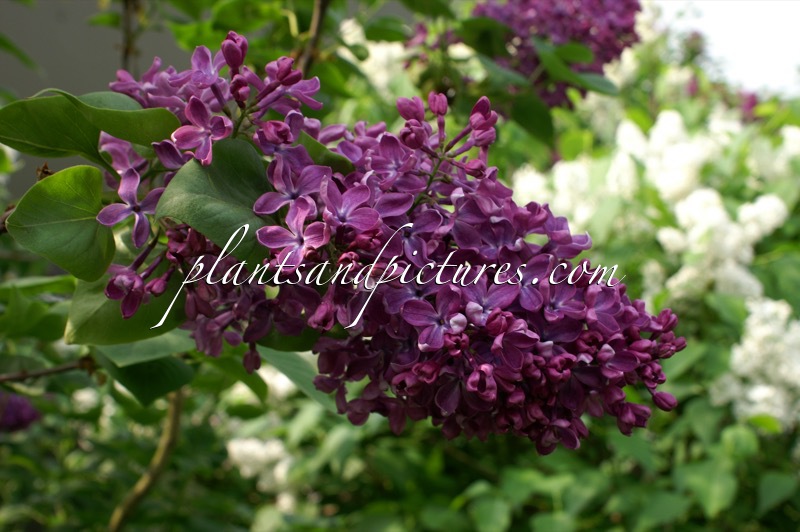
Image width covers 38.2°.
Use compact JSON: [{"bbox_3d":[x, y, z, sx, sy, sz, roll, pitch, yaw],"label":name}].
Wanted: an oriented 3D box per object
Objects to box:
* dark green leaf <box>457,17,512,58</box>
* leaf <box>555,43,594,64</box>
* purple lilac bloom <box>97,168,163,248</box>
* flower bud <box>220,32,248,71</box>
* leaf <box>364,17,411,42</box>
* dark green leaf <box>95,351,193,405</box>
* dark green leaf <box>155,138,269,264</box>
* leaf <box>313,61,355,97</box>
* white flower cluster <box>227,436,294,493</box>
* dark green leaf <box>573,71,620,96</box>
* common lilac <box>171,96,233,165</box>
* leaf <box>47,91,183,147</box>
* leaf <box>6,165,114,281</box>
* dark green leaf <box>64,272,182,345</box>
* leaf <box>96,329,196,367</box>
[{"bbox_3d":[0.066,-0.178,0.900,0.036,0.013,0.042,25,57,18],"label":"dark green leaf"},{"bbox_3d":[0.139,-0.169,0.920,0.033,0.018,0.022,0,6,0],"label":"leaf"},{"bbox_3d":[-0.094,-0.020,0.405,0.024,0.027,0.012,-1,6,-6],"label":"purple lilac bloom"},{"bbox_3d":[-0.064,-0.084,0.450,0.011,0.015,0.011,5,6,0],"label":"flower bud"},{"bbox_3d":[-0.010,-0.184,0.900,0.037,0.021,0.024,0,6,0],"label":"leaf"},{"bbox_3d":[-0.115,0.049,0.520,0.043,0.034,0.012,8,-37,-1],"label":"dark green leaf"},{"bbox_3d":[-0.067,-0.024,0.418,0.044,0.046,0.018,1,5,11],"label":"dark green leaf"},{"bbox_3d":[-0.046,-0.129,0.800,0.031,0.027,0.020,0,6,0],"label":"leaf"},{"bbox_3d":[-0.217,0.309,1.800,0.105,0.090,0.090,0,6,0],"label":"white flower cluster"},{"bbox_3d":[0.149,-0.138,0.880,0.036,0.012,0.024,16,40,20],"label":"dark green leaf"},{"bbox_3d":[-0.070,-0.048,0.405,0.021,0.024,0.012,1,6,6],"label":"common lilac"},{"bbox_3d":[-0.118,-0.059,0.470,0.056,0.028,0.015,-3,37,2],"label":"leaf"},{"bbox_3d":[-0.137,-0.018,0.465,0.044,0.046,0.012,-11,-22,5],"label":"leaf"},{"bbox_3d":[-0.103,0.013,0.435,0.045,0.034,0.018,0,5,-6],"label":"dark green leaf"},{"bbox_3d":[-0.112,0.035,0.510,0.046,0.012,0.032,-16,40,-20],"label":"leaf"}]

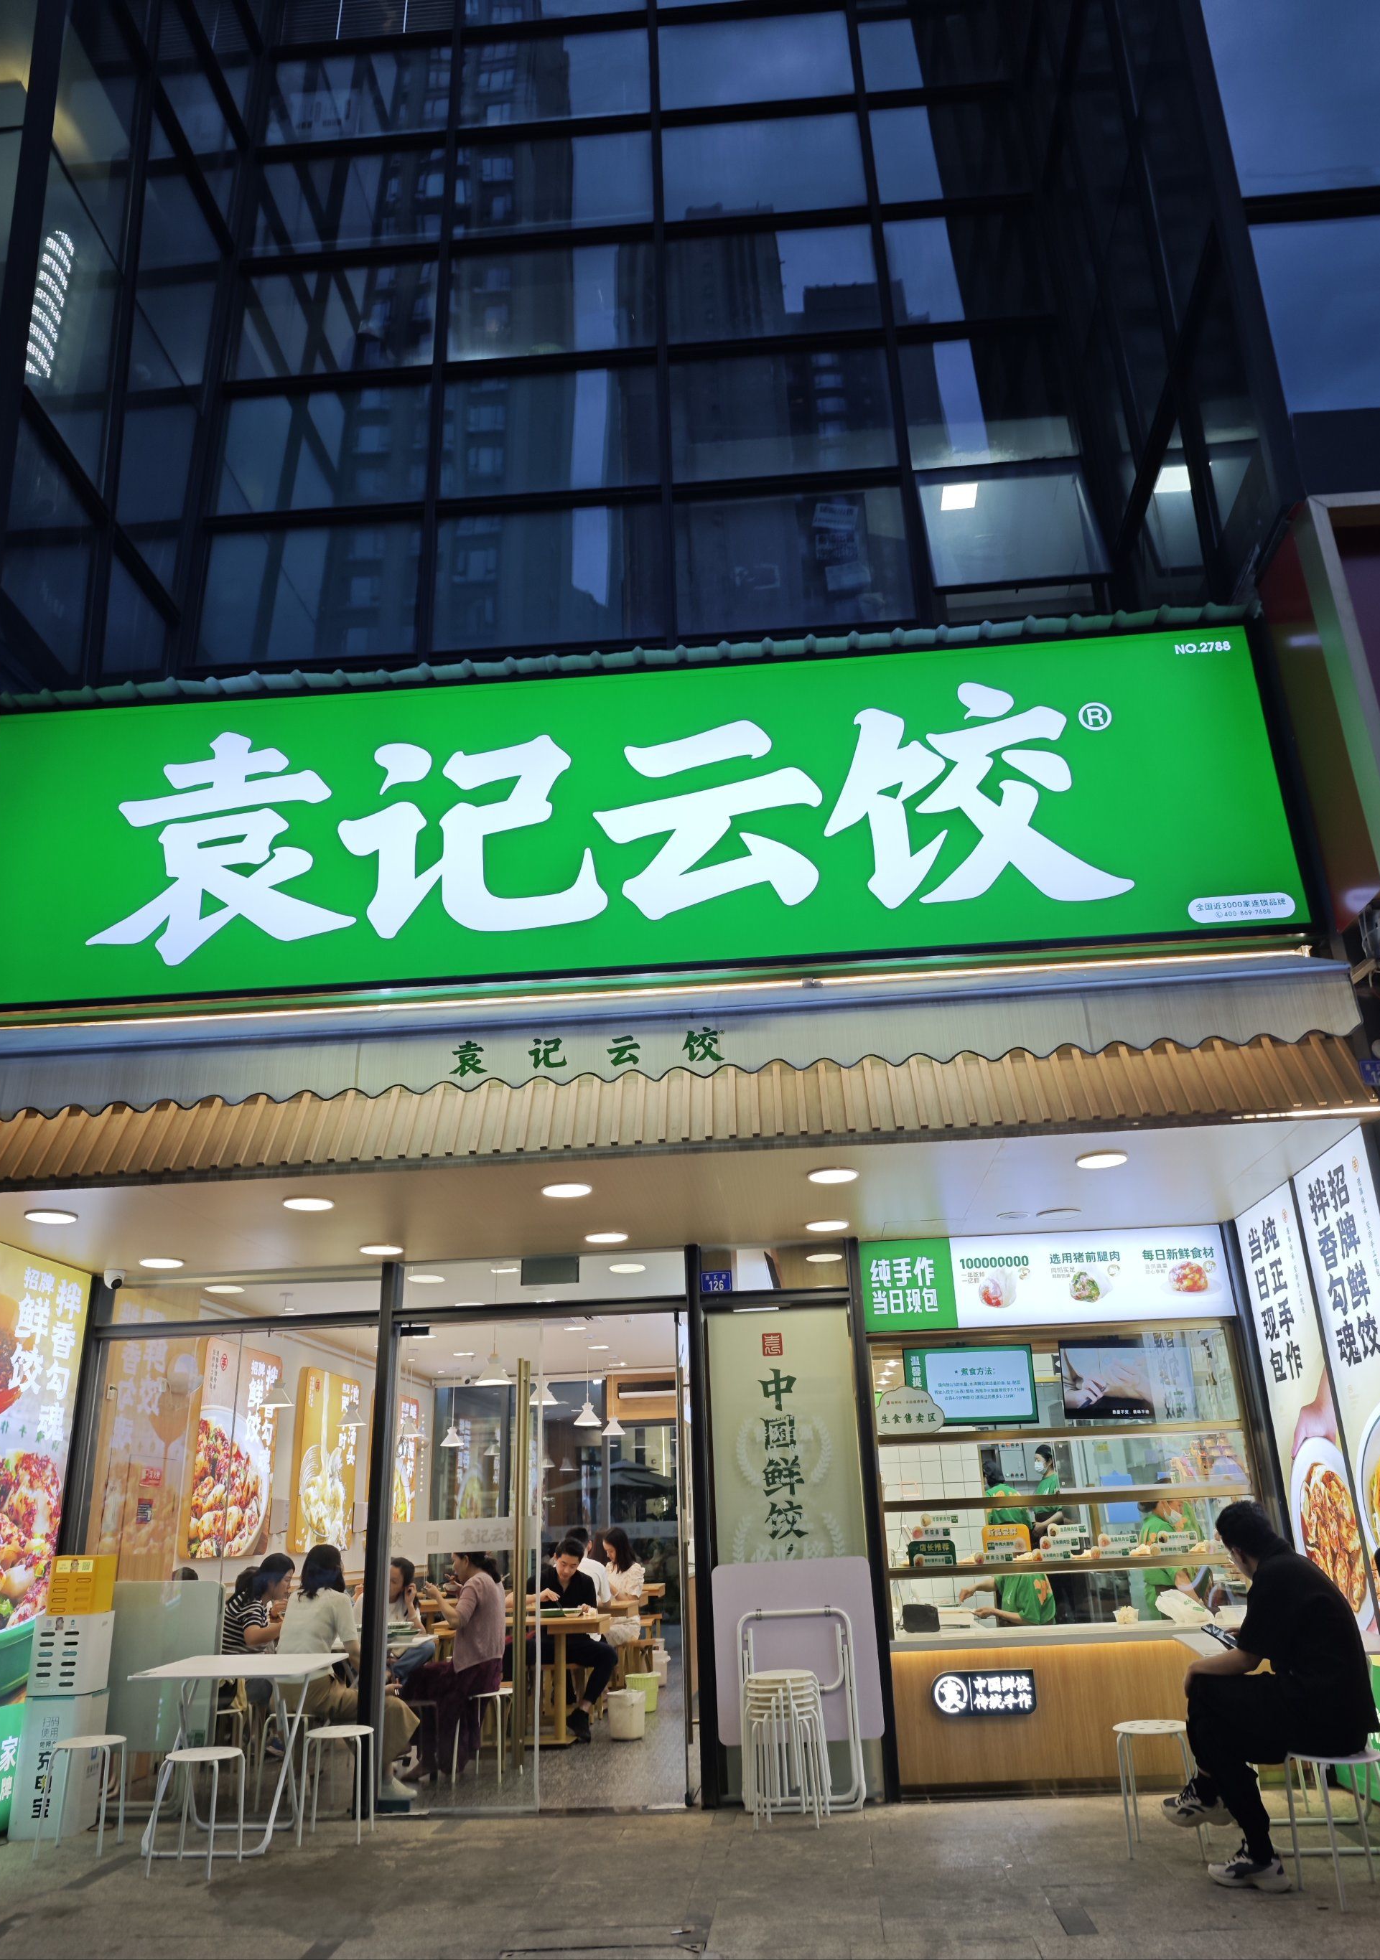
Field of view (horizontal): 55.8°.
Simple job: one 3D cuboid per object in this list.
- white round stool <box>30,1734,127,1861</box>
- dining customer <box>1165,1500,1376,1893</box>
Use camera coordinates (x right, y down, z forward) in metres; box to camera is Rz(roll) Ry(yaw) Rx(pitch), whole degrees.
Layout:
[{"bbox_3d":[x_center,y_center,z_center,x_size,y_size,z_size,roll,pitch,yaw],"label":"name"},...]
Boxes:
[{"bbox_3d":[-2.945,3.980,6.345,0.330,0.458,0.330,-3,-21,2],"label":"white round stool"},{"bbox_3d":[2.277,2.859,5.257,0.860,1.380,0.520,-12,-23,24],"label":"dining customer"}]

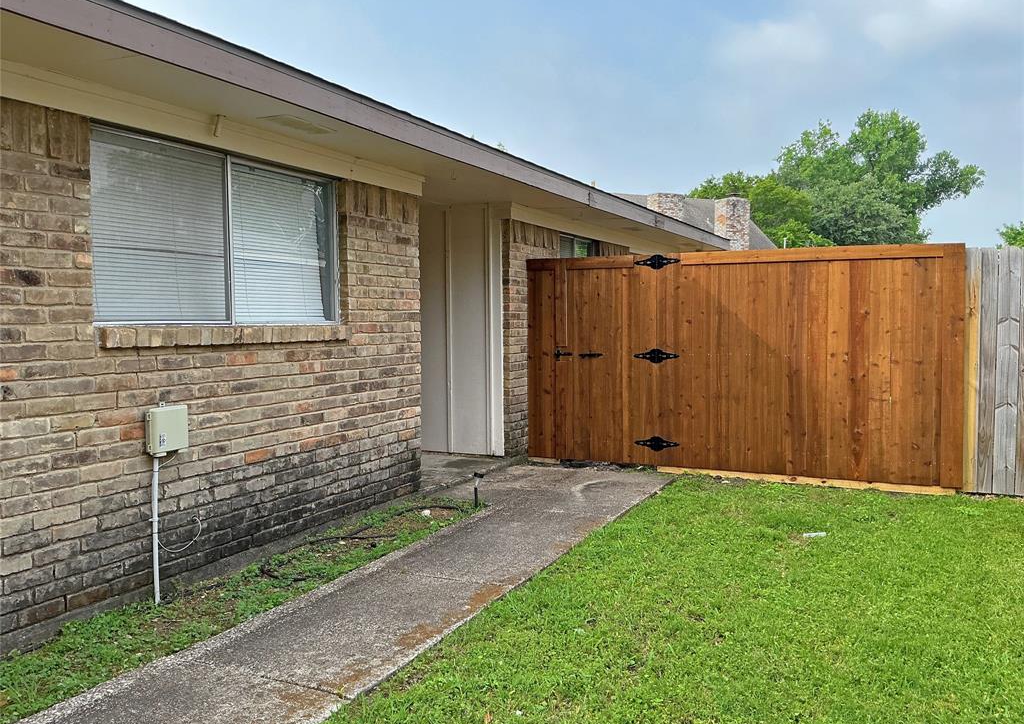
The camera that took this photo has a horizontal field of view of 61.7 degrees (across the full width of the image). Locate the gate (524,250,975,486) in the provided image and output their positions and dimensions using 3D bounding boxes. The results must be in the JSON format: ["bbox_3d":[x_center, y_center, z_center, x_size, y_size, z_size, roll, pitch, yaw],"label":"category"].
[{"bbox_3d":[1.769,0.007,7.191,3.580,1.808,0.100,1,3,27],"label":"gate"}]

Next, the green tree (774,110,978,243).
[{"bbox_3d":[12.938,-4.386,30.190,7.249,8.618,7.249,1,3,27],"label":"green tree"}]

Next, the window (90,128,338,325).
[{"bbox_3d":[-1.550,-0.667,4.752,0.080,0.915,1.787,1,3,27],"label":"window"}]

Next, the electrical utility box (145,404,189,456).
[{"bbox_3d":[-1.688,0.332,4.204,0.070,0.216,0.199,1,3,27],"label":"electrical utility box"}]

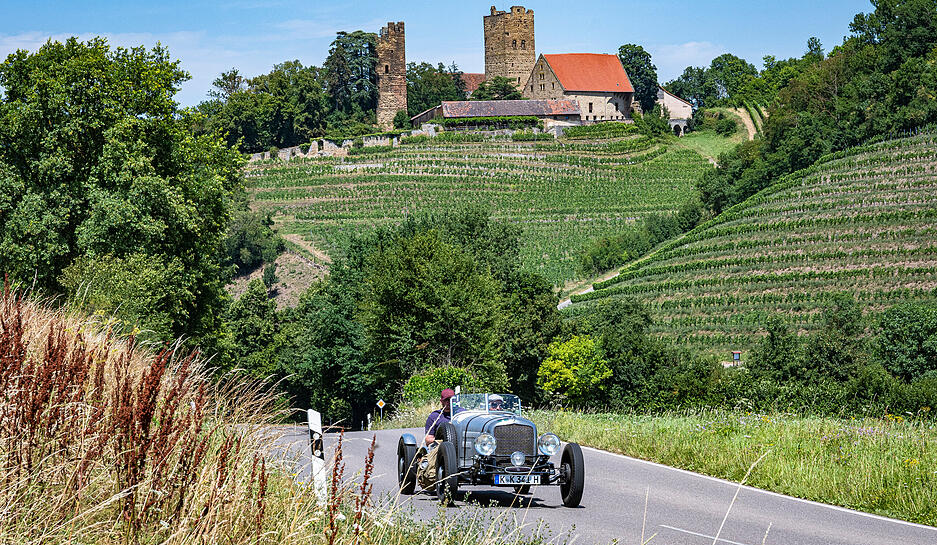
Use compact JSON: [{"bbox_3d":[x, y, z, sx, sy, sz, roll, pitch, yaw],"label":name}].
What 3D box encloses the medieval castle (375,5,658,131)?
[{"bbox_3d":[12.293,-52.503,640.000,73.000,32.000,45.000,-1,-3,0],"label":"medieval castle"}]

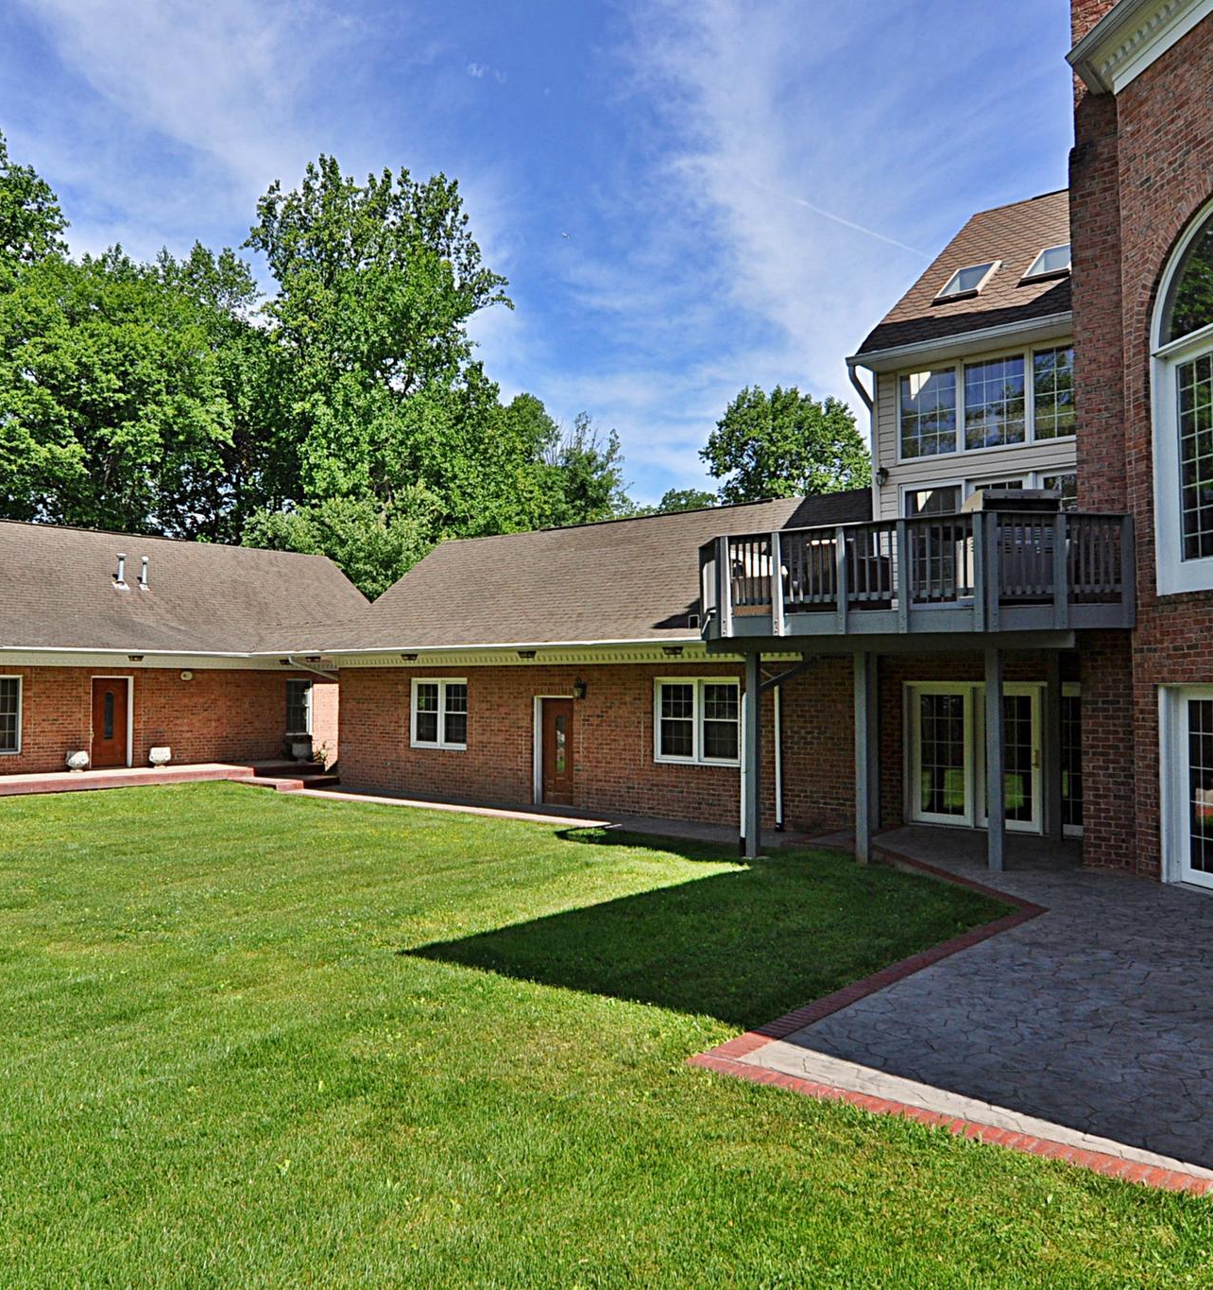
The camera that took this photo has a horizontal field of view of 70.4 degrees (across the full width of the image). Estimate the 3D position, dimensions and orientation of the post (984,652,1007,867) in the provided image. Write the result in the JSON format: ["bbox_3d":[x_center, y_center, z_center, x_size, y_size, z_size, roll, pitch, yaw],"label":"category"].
[{"bbox_3d":[4.261,1.254,9.412,0.140,2.458,0.140,-1,-3,35],"label":"post"}]

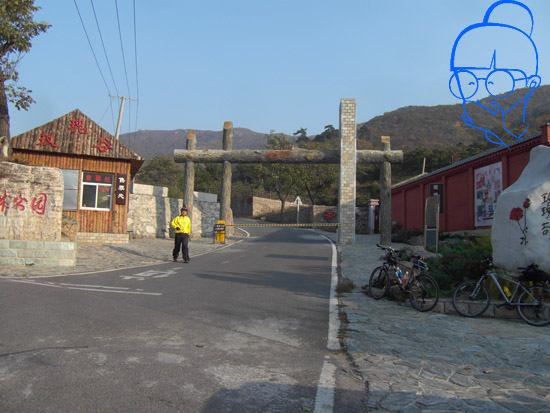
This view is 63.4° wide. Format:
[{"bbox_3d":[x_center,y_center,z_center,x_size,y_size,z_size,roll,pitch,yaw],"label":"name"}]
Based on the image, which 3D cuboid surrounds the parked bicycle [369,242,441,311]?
[{"bbox_3d":[2.430,1.360,8.430,0.600,1.050,1.740,4,-1,-33],"label":"parked bicycle"}]

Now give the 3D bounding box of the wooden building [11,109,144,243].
[{"bbox_3d":[-8.600,-1.300,18.800,5.100,5.700,5.000,3,-5,-23],"label":"wooden building"}]

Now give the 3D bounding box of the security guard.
[{"bbox_3d":[-2.950,0.875,13.900,0.620,1.740,0.400,2,-5,-14],"label":"security guard"}]

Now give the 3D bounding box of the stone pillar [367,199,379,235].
[{"bbox_3d":[5.700,0.580,26.000,0.550,2.100,0.550,1,-5,1],"label":"stone pillar"}]

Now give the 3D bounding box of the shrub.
[{"bbox_3d":[3.930,1.250,9.500,1.400,1.100,1.250,1,-5,6],"label":"shrub"}]

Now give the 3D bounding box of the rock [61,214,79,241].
[{"bbox_3d":[-7.300,0.780,15.600,0.950,1.000,0.750,3,-5,-23],"label":"rock"}]

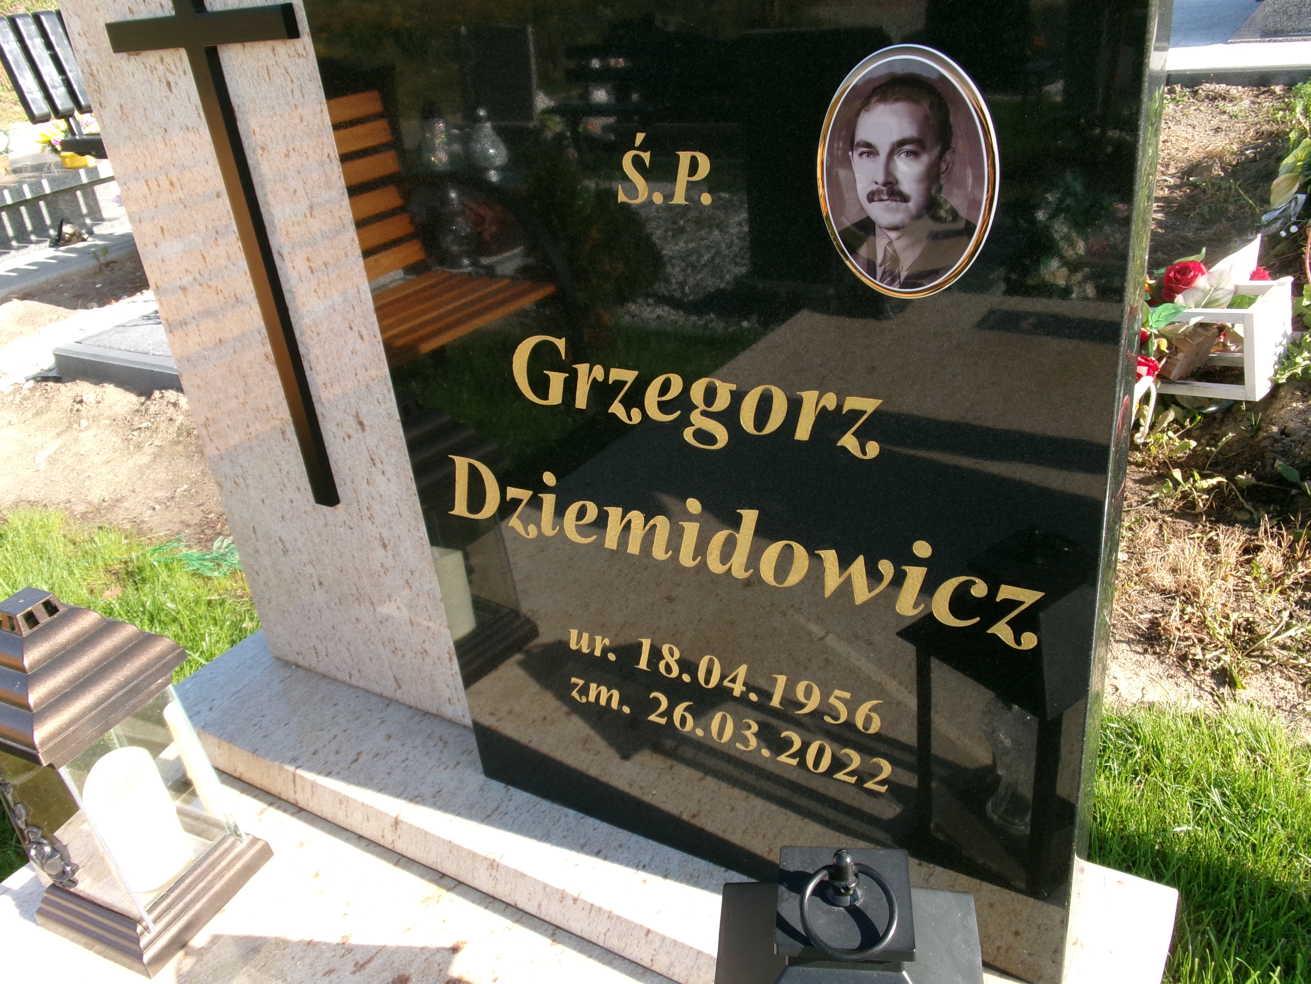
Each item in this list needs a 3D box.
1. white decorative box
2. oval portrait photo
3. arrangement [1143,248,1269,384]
[{"bbox_3d":[1.183,-0.328,2.267,0.198,0.187,0.260,-32,28,-33],"label":"white decorative box"},{"bbox_3d":[0.122,-0.154,0.524,0.091,0.121,0.010,10,31,31],"label":"oval portrait photo"},{"bbox_3d":[1.159,-0.374,2.257,0.200,0.210,0.270,-27,33,-35],"label":"arrangement"}]

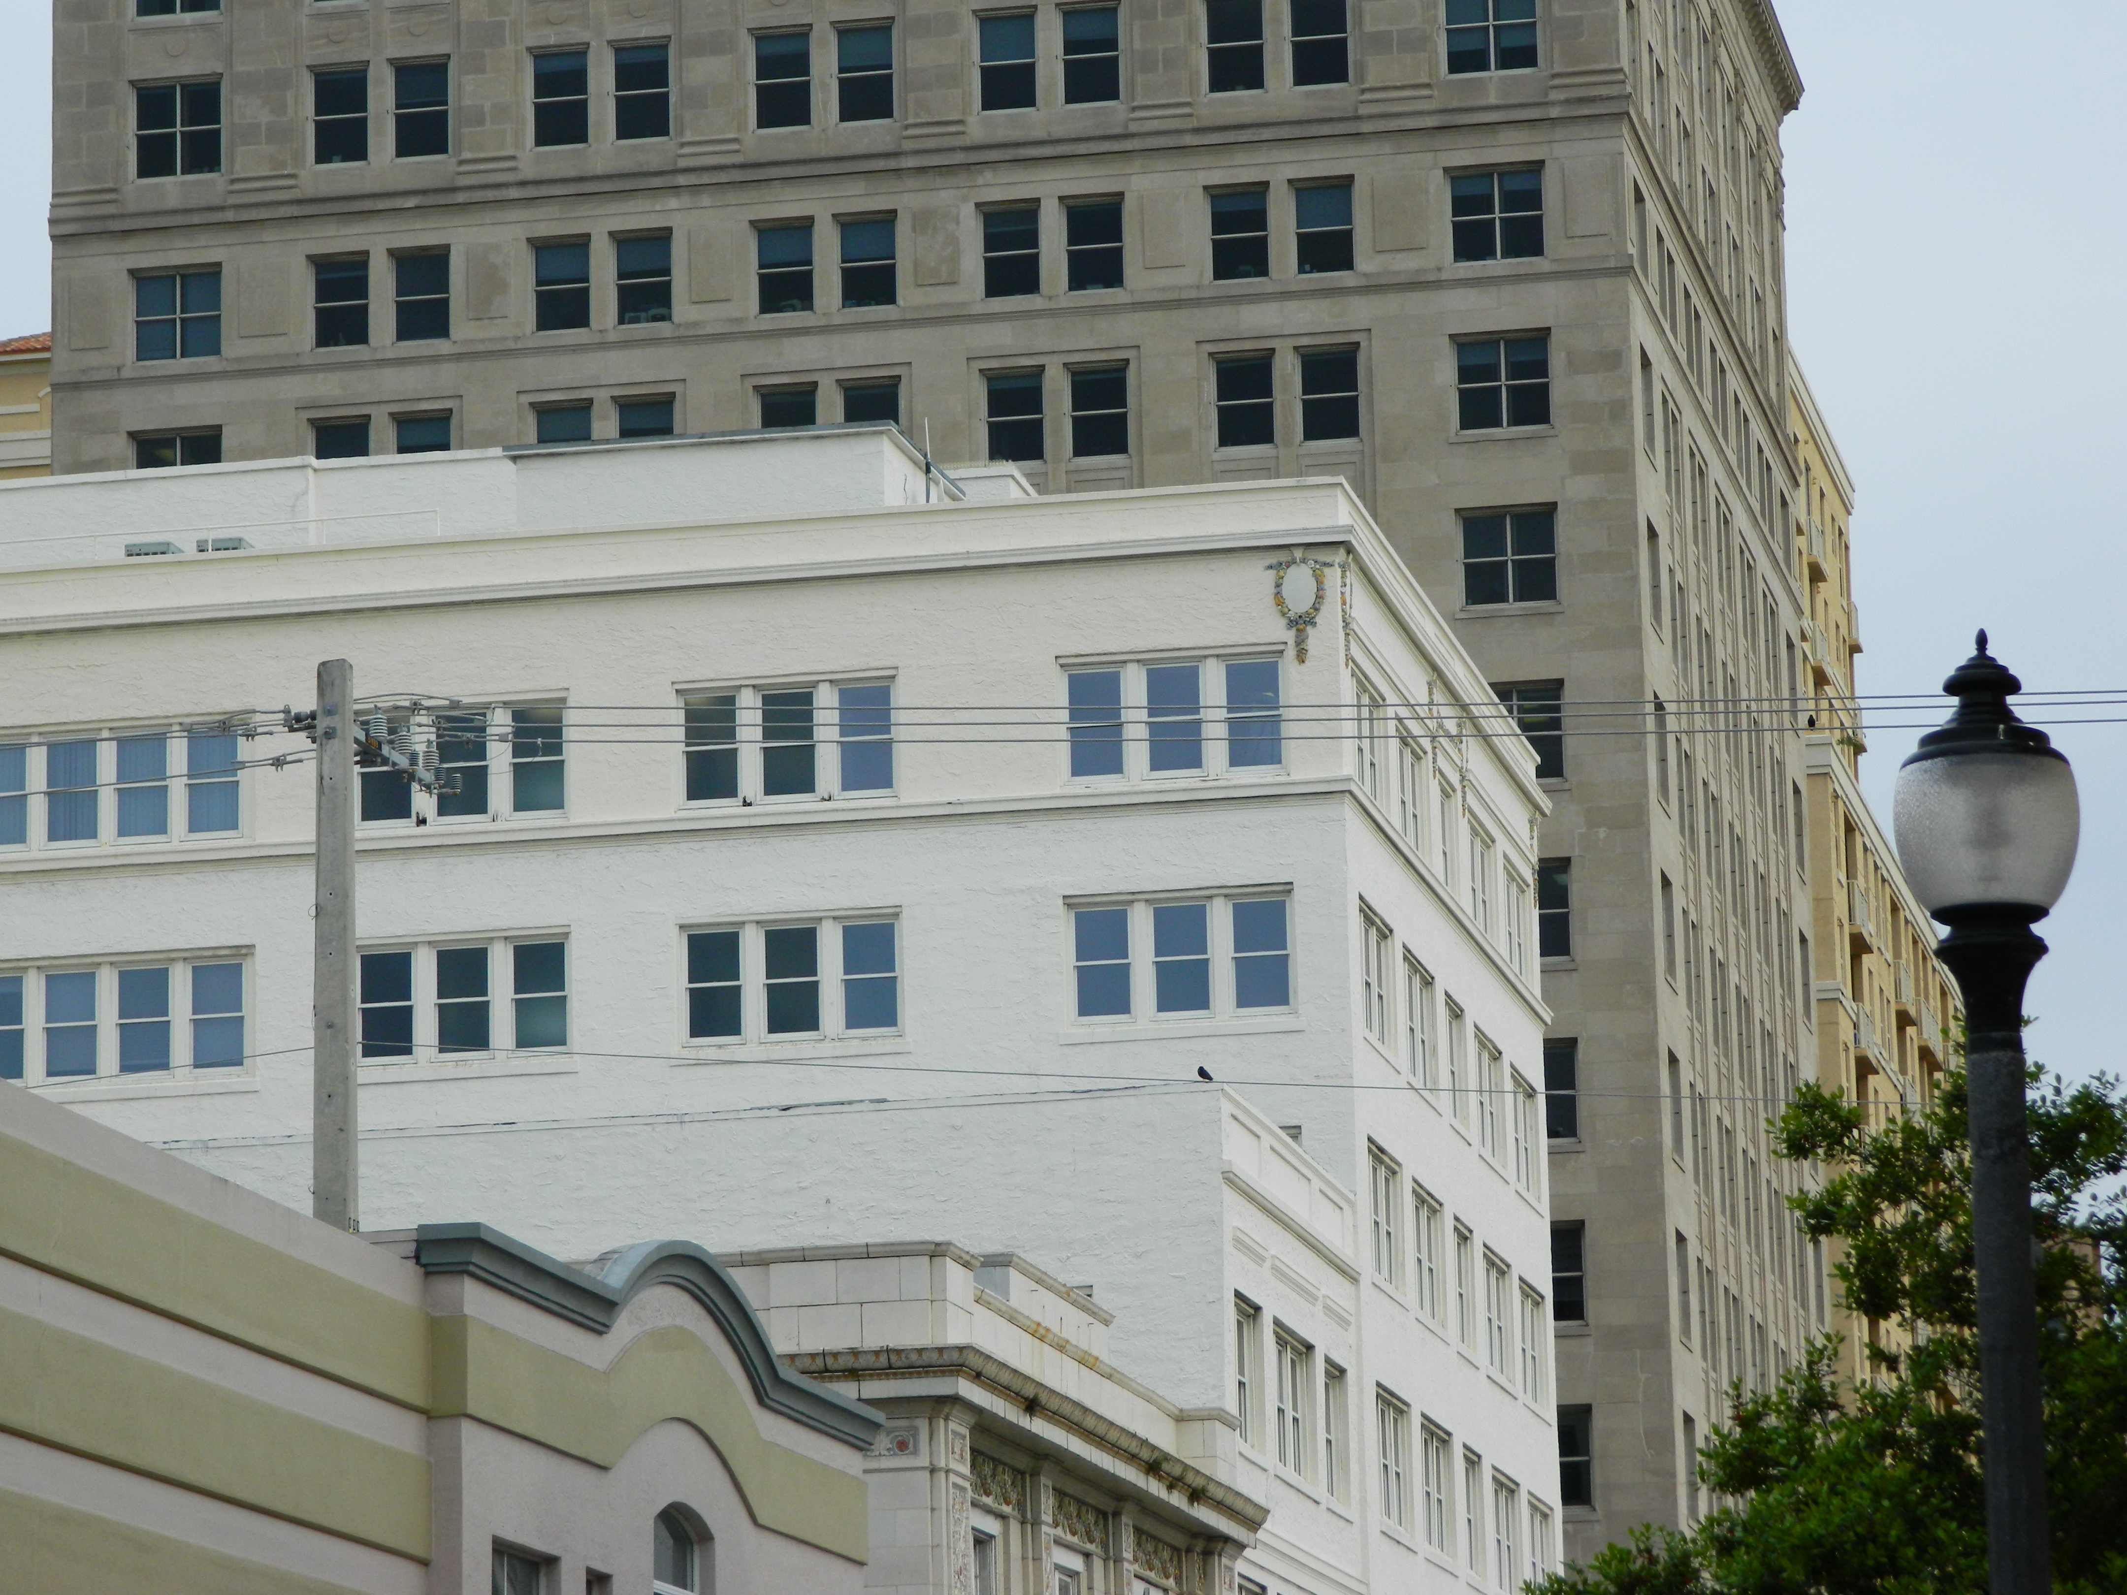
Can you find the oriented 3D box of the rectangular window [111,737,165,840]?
[{"bbox_3d":[-13.505,-0.133,115.653,0.779,1.455,0.150,-4,-11,10],"label":"rectangular window"}]

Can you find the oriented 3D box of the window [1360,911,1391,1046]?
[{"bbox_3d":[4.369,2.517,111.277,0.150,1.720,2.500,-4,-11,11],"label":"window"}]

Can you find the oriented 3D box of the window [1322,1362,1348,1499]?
[{"bbox_3d":[3.633,8.714,109.102,0.200,1.794,1.879,-4,-11,10],"label":"window"}]

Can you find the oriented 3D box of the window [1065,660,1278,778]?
[{"bbox_3d":[1.520,-1.102,111.937,3.031,1.503,0.200,-4,-11,10],"label":"window"}]

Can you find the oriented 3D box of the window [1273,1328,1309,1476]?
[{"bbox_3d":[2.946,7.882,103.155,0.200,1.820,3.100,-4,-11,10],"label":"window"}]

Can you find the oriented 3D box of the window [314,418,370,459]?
[{"bbox_3d":[-14.173,-6.553,155.825,1.110,1.795,0.200,-4,-11,10],"label":"window"}]

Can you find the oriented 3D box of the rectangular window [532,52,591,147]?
[{"bbox_3d":[-9.805,-13.646,154.606,1.070,1.855,0.150,-4,-11,11],"label":"rectangular window"}]

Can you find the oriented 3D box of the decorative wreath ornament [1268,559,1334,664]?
[{"bbox_3d":[3.365,-2.681,112.664,0.887,1.458,0.140,-4,-11,10],"label":"decorative wreath ornament"}]

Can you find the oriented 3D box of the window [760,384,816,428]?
[{"bbox_3d":[-5.341,-7.122,154.199,1.110,1.795,0.200,-4,-11,10],"label":"window"}]

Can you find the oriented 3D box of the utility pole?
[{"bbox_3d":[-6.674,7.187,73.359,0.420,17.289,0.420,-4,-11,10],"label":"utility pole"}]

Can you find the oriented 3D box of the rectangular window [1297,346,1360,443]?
[{"bbox_3d":[5.114,-7.794,152.984,1.109,1.800,0.200,-4,-11,10],"label":"rectangular window"}]

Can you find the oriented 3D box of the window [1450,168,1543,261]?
[{"bbox_3d":[8.354,-11.242,152.996,1.747,1.721,0.200,-4,-11,10],"label":"window"}]

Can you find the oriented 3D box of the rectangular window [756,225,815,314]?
[{"bbox_3d":[-5.294,-10.104,151.675,1.140,1.830,0.180,-4,-11,11],"label":"rectangular window"}]

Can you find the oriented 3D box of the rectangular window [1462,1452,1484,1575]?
[{"bbox_3d":[6.127,10.776,119.474,0.200,1.800,1.950,-4,-11,10],"label":"rectangular window"}]

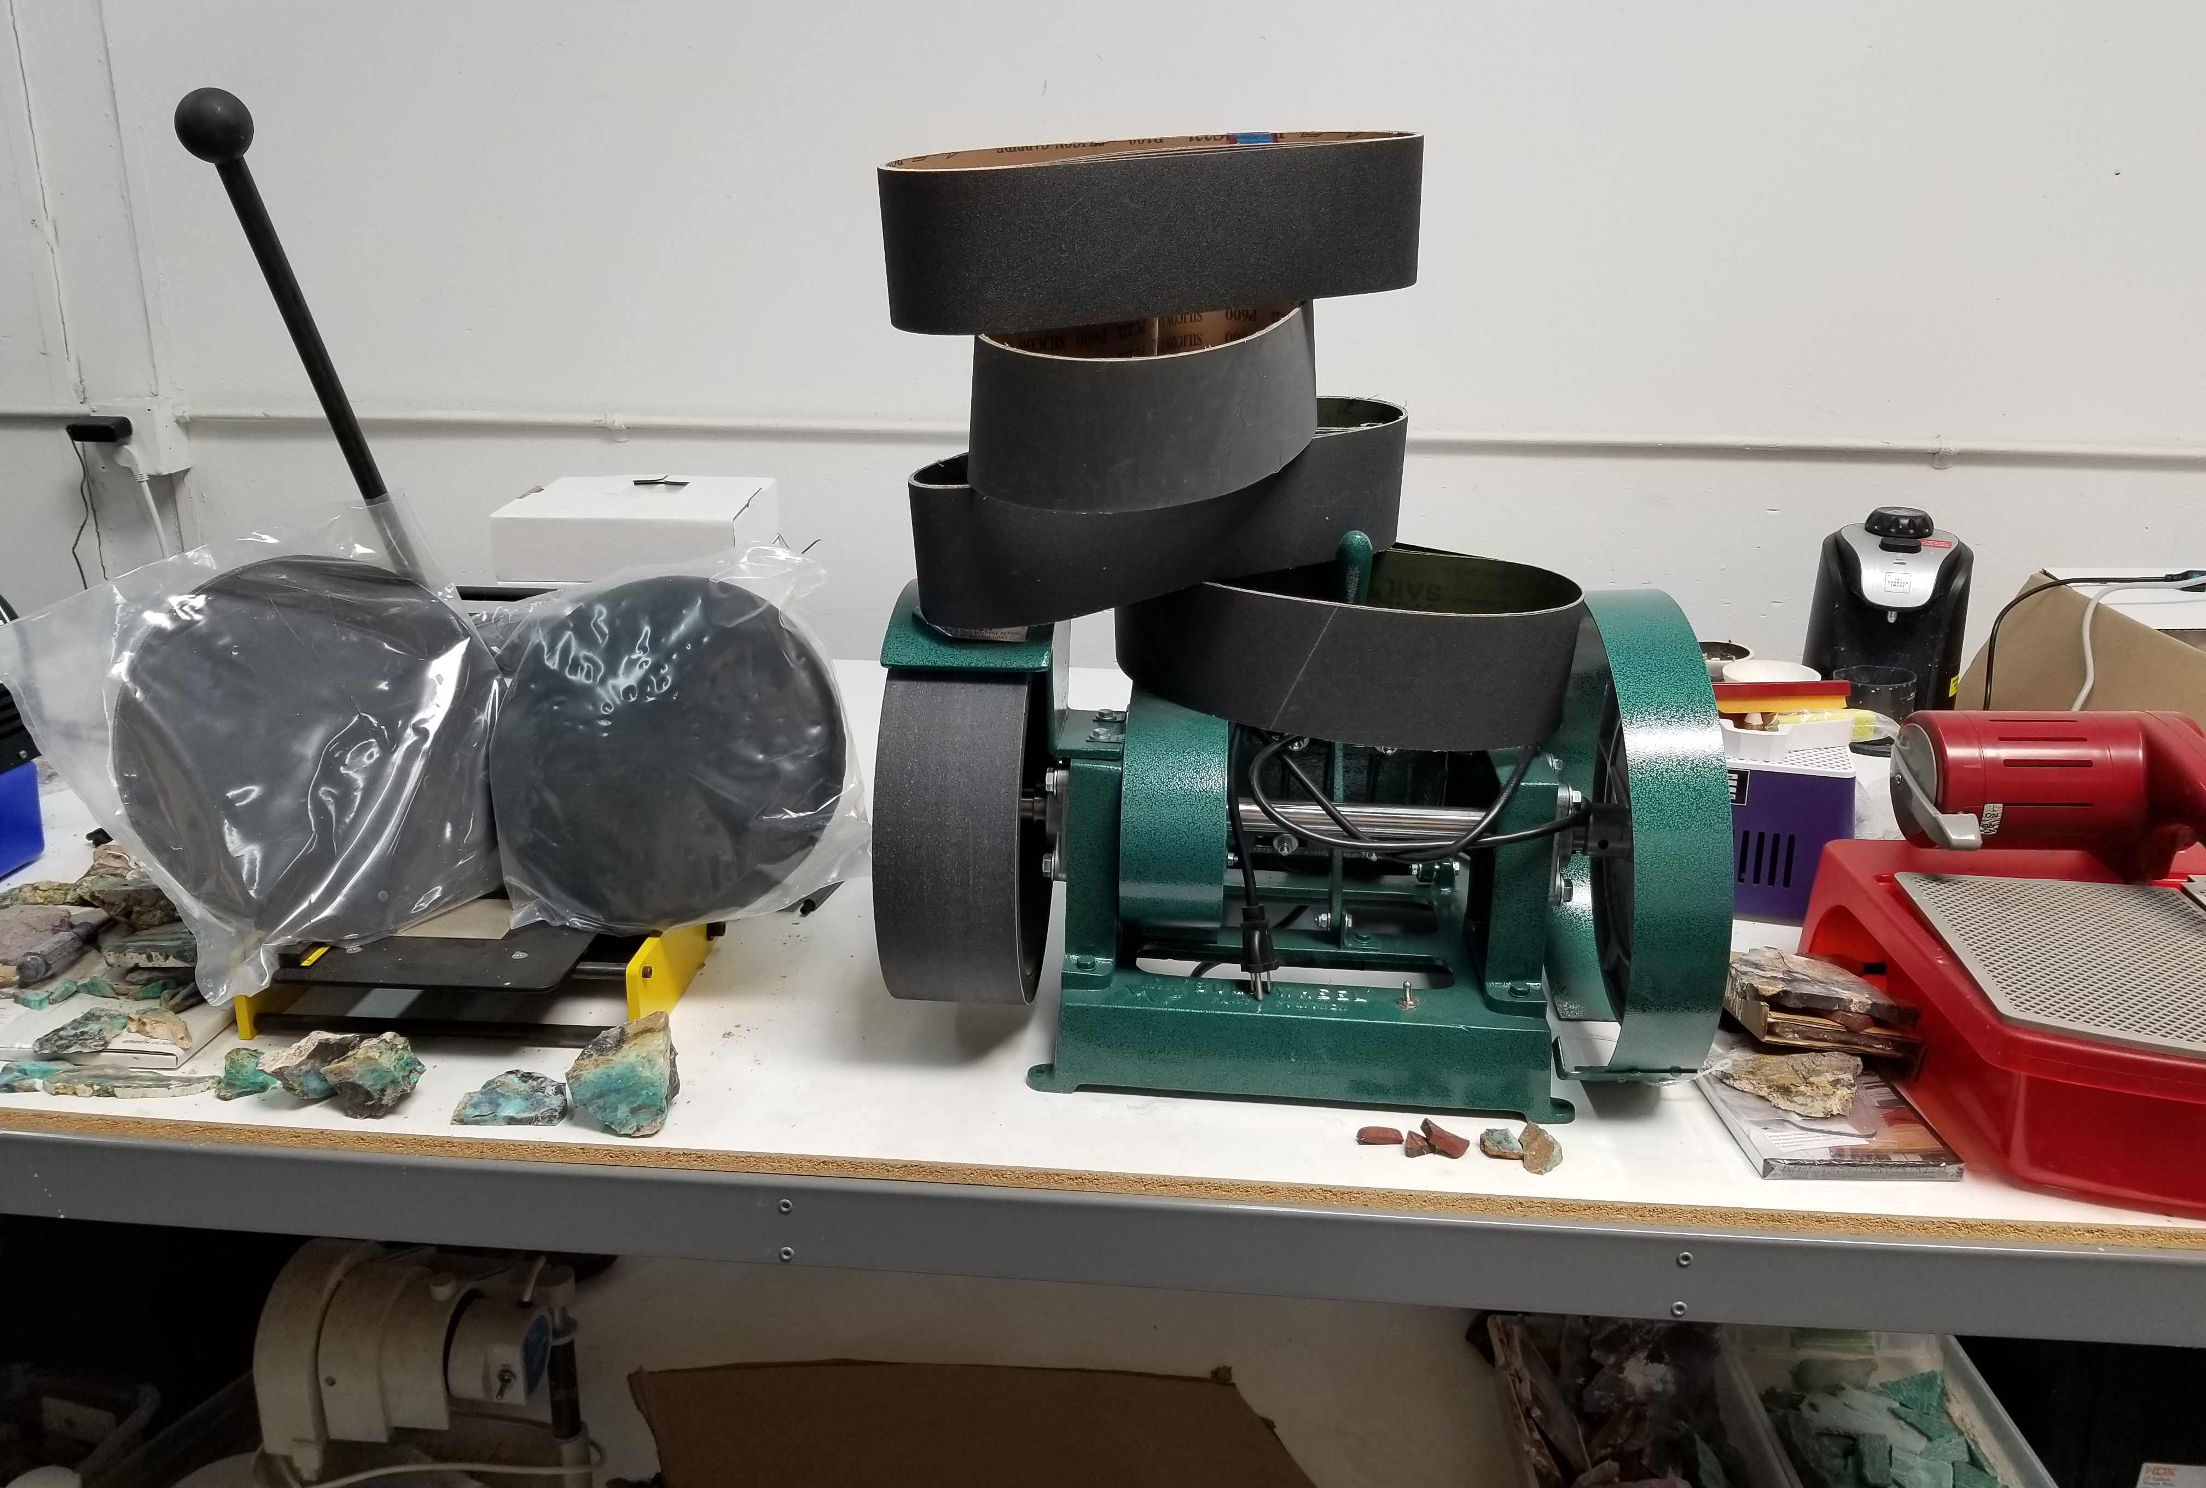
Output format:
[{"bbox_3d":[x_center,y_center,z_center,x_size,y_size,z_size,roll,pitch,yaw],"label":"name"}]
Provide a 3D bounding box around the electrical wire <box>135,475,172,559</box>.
[{"bbox_3d":[-1.349,-0.325,2.355,0.042,0.120,0.025,2,17,5],"label":"electrical wire"}]

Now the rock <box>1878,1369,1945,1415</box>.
[{"bbox_3d":[0.762,0.614,1.564,0.058,0.028,0.042,1,17,3],"label":"rock"}]

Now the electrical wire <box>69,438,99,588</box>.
[{"bbox_3d":[-1.455,-0.319,2.367,0.032,0.210,0.025,2,17,5],"label":"electrical wire"}]

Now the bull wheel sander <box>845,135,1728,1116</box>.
[{"bbox_3d":[0.148,-0.102,1.251,0.565,0.675,0.400,2,17,6],"label":"bull wheel sander"}]

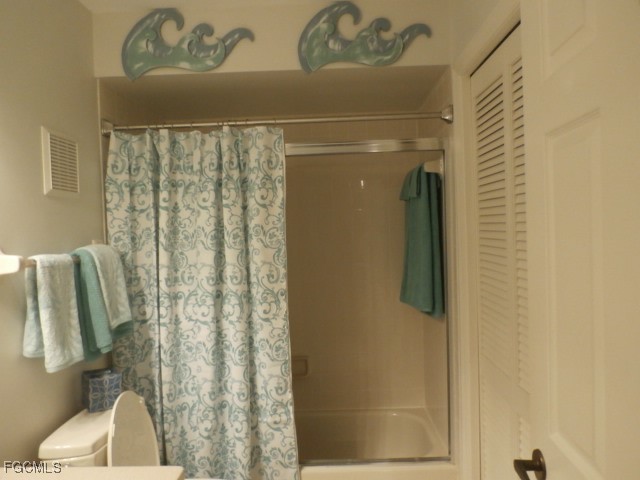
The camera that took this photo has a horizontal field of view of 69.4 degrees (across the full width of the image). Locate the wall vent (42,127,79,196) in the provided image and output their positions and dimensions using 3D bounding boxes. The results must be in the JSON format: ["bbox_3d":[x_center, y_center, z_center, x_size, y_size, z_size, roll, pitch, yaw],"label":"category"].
[{"bbox_3d":[-0.935,-0.274,1.688,0.023,0.235,0.213,-2,2,0],"label":"wall vent"}]

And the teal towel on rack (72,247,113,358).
[{"bbox_3d":[-0.850,0.237,1.734,0.140,0.420,0.165,-2,2,0],"label":"teal towel on rack"}]

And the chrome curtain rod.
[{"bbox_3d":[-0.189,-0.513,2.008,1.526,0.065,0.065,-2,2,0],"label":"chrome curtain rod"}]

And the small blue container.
[{"bbox_3d":[-0.829,0.569,1.762,0.114,0.125,0.114,-3,2,-38],"label":"small blue container"}]

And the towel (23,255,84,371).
[{"bbox_3d":[-0.874,0.229,1.514,0.097,0.370,0.205,-2,2,0],"label":"towel"}]

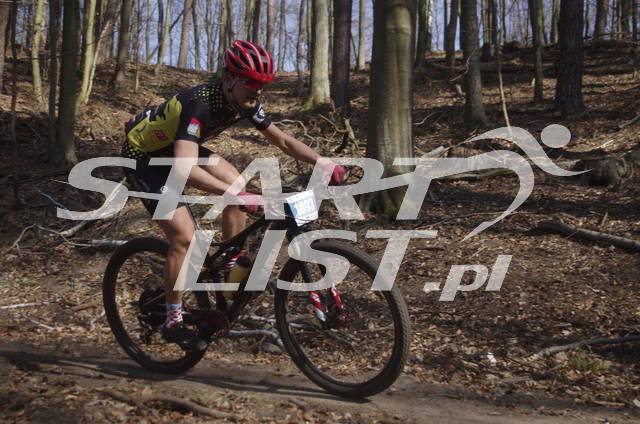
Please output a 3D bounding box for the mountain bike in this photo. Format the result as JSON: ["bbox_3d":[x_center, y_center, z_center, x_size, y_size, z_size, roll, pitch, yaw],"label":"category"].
[{"bbox_3d":[-0.397,0.357,4.167,1.840,1.000,0.720,0,12,33],"label":"mountain bike"}]

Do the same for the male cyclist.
[{"bbox_3d":[-0.463,-0.039,4.110,1.020,1.470,0.720,0,9,33],"label":"male cyclist"}]

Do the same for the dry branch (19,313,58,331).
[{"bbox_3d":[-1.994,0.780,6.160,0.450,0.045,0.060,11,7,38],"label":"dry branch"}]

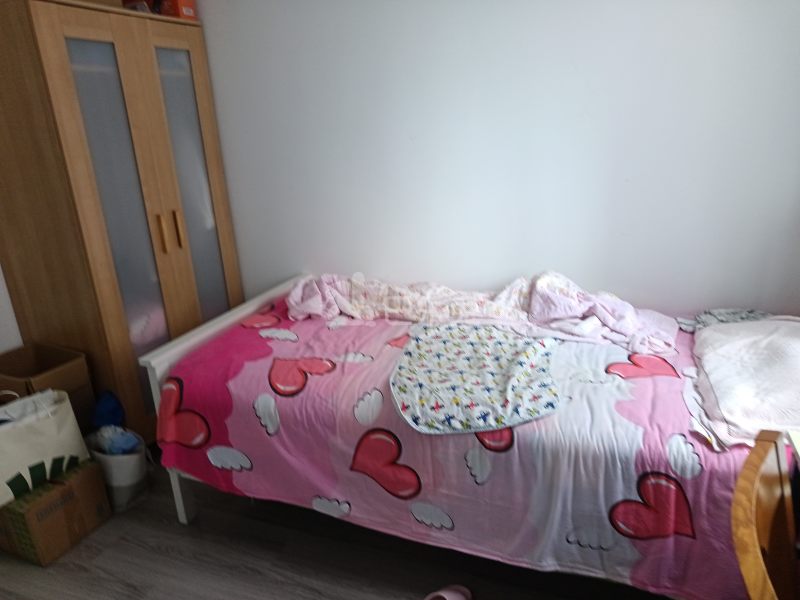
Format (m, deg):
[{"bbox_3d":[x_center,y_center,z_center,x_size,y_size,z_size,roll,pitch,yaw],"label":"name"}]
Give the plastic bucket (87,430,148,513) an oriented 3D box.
[{"bbox_3d":[-1.065,0.652,2.115,0.220,0.250,0.220,-3,19,1],"label":"plastic bucket"}]

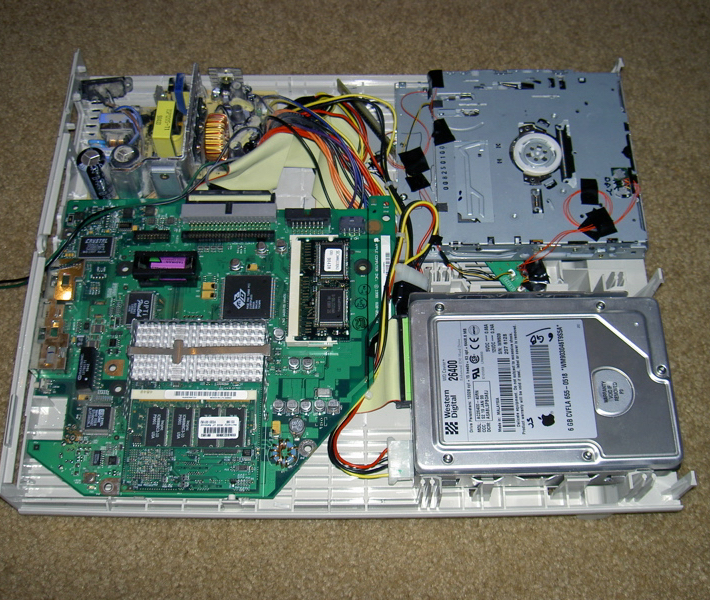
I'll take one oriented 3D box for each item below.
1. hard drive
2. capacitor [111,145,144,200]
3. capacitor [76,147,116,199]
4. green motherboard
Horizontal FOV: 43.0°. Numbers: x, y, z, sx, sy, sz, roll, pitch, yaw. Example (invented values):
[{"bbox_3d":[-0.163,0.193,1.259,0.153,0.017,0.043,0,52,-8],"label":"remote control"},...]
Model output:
[{"bbox_3d":[0.106,0.051,0.523,0.147,0.025,0.102,-1,65,0],"label":"hard drive"},{"bbox_3d":[-0.144,-0.082,0.585,0.018,0.040,0.018,-1,65,0],"label":"capacitor"},{"bbox_3d":[-0.166,-0.081,0.584,0.018,0.040,0.018,-1,65,0],"label":"capacitor"},{"bbox_3d":[-0.080,0.017,0.521,0.210,0.028,0.190,-1,65,0],"label":"green motherboard"}]

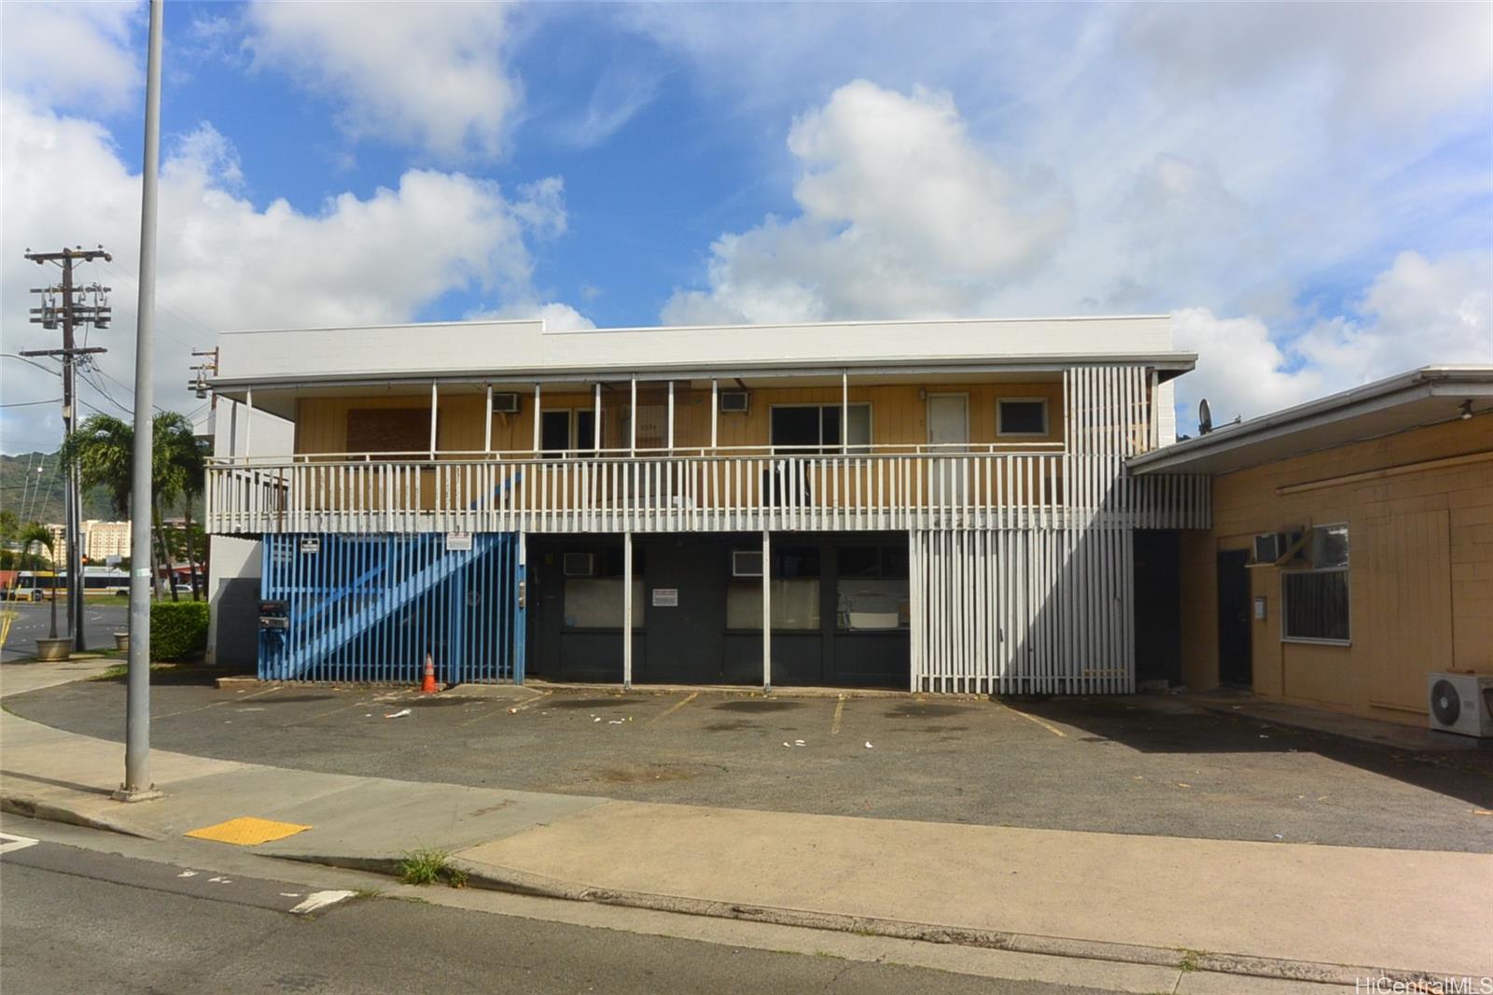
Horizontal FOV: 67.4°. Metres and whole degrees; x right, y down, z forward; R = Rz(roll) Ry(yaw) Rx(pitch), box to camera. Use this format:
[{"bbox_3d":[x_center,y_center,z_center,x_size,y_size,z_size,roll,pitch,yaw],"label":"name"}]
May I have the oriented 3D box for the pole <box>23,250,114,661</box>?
[{"bbox_3d":[-18.530,-1.347,30.856,2.550,11.100,0.800,-3,-5,4],"label":"pole"}]

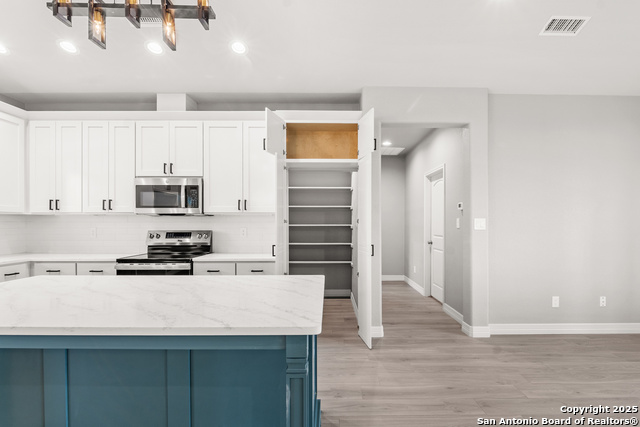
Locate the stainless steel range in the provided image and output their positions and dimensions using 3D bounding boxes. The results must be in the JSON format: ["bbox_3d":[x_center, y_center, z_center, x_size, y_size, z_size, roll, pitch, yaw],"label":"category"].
[{"bbox_3d":[-1.665,0.785,3.200,0.760,1.190,0.690,0,-1,0],"label":"stainless steel range"}]

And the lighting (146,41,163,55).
[{"bbox_3d":[-1.379,-1.390,2.370,0.160,0.020,0.160,0,-1,0],"label":"lighting"}]

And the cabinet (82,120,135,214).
[{"bbox_3d":[-2.395,-0.520,3.400,0.605,1.065,0.330,0,-1,0],"label":"cabinet"}]

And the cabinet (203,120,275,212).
[{"bbox_3d":[-0.875,-0.520,3.400,0.880,1.065,0.330,0,-1,0],"label":"cabinet"}]

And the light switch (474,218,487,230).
[{"bbox_3d":[1.757,0.115,3.122,0.120,0.125,0.012,0,0,0],"label":"light switch"}]

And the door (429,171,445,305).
[{"bbox_3d":[1.895,0.410,4.460,0.050,2.020,0.760,0,-1,1],"label":"door"}]

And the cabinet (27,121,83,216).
[{"bbox_3d":[-3.000,-0.520,3.400,0.610,1.065,0.330,0,-1,0],"label":"cabinet"}]

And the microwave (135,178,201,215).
[{"bbox_3d":[-1.685,-0.190,3.375,0.760,0.420,0.390,0,-1,0],"label":"microwave"}]

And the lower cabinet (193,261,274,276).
[{"bbox_3d":[-0.863,0.940,3.240,0.890,0.880,0.620,0,-1,0],"label":"lower cabinet"}]

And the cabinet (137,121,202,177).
[{"bbox_3d":[-1.705,-0.730,3.400,0.770,0.640,0.330,0,-1,0],"label":"cabinet"}]

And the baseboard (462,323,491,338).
[{"bbox_3d":[1.782,1.305,3.200,0.190,0.118,0.140,0,-1,0],"label":"baseboard"}]

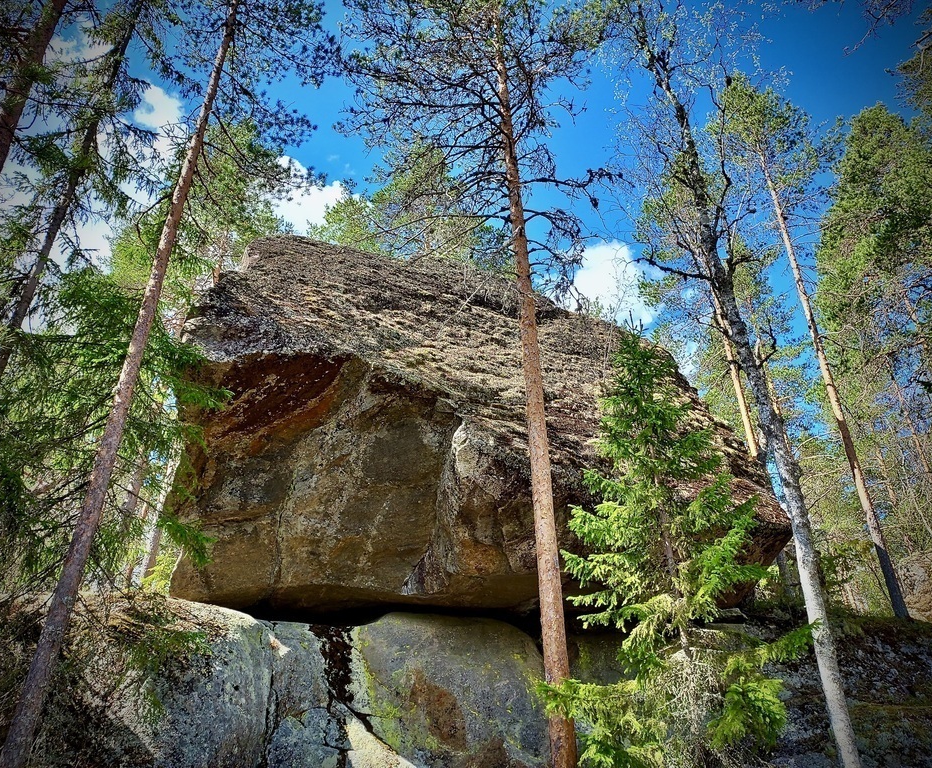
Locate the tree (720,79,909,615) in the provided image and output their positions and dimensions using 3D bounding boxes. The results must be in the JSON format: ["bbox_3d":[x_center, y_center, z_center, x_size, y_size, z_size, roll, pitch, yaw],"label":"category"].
[{"bbox_3d":[6.905,-1.939,14.003,2.900,12.695,2.900,-1,-31,0],"label":"tree"}]

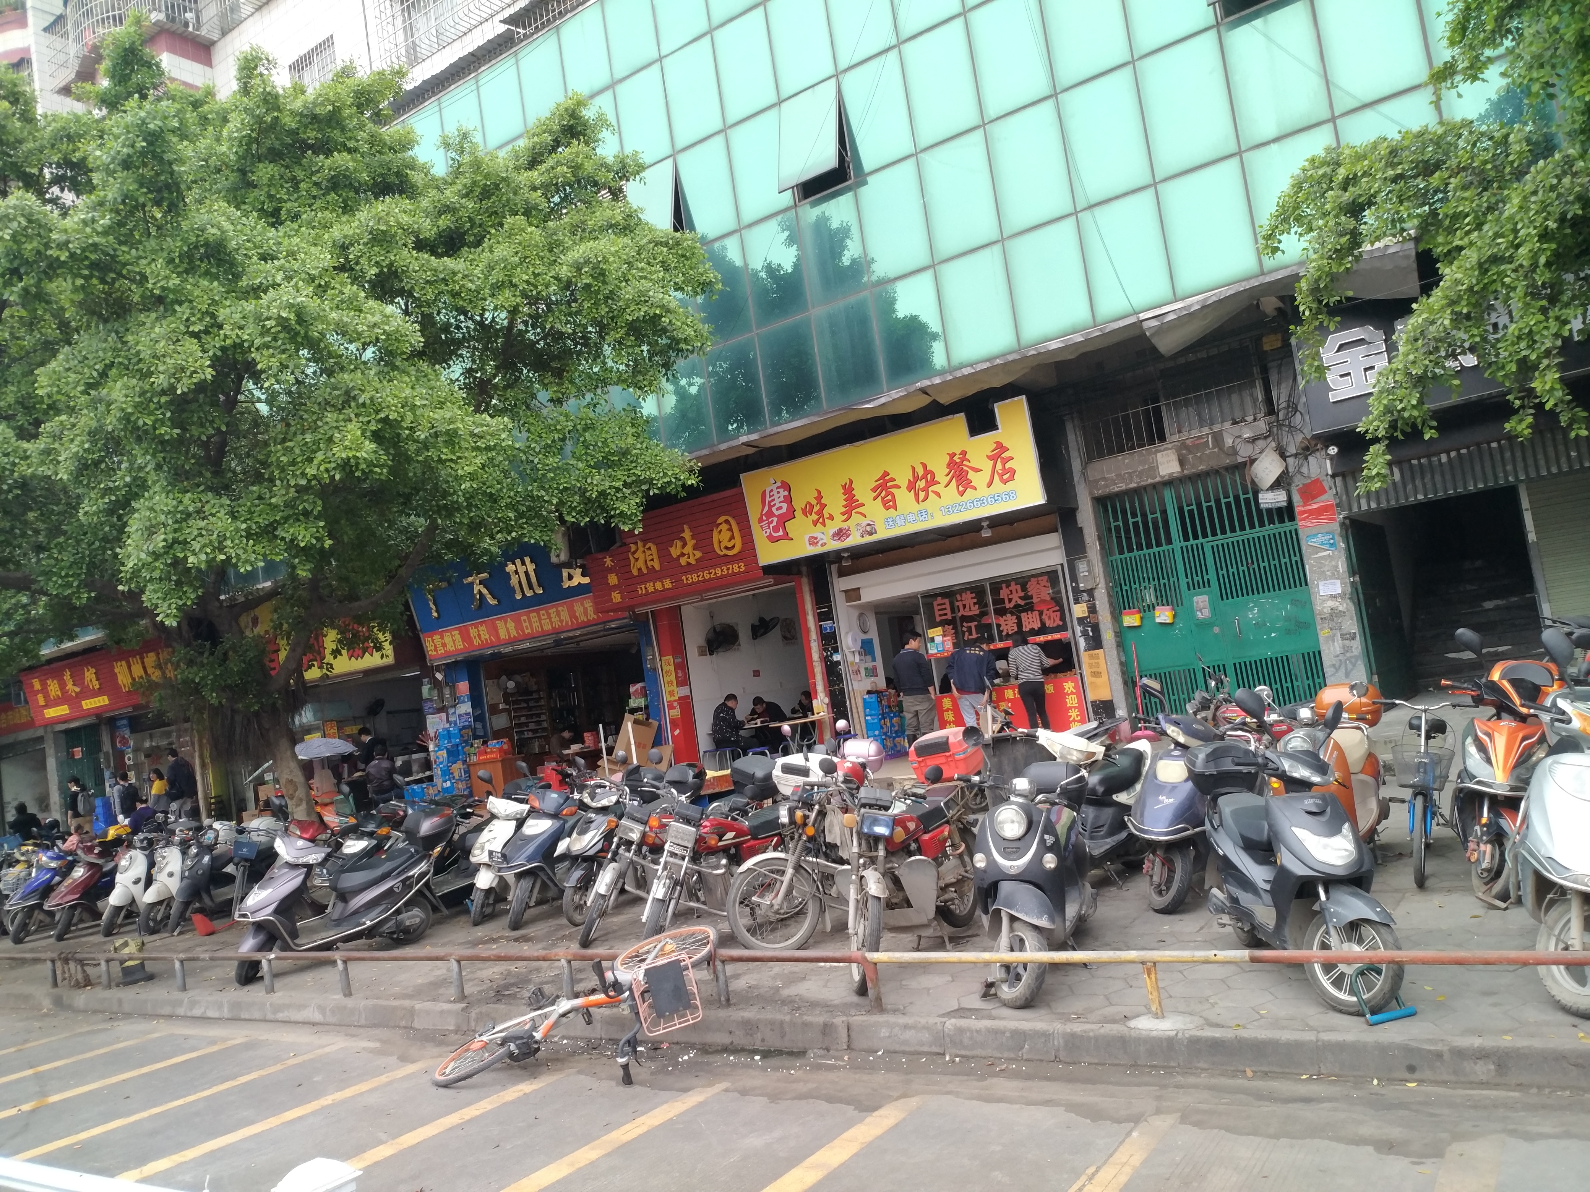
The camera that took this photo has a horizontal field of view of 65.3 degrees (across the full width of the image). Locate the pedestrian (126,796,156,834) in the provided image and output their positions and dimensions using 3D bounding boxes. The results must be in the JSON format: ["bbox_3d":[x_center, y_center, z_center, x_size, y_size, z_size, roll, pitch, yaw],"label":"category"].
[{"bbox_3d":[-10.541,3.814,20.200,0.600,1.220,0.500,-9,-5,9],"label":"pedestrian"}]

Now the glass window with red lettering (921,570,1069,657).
[{"bbox_3d":[2.683,0.241,16.920,2.150,0.910,0.060,-12,-6,35],"label":"glass window with red lettering"}]

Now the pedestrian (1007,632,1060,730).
[{"bbox_3d":[3.264,1.233,16.640,0.550,1.500,0.500,-11,-5,28],"label":"pedestrian"}]

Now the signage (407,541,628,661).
[{"bbox_3d":[-5.015,0.002,22.355,5.388,1.724,0.250,-12,-6,35],"label":"signage"}]

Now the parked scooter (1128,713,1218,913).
[{"bbox_3d":[2.484,1.175,7.471,0.700,1.140,1.750,-12,-6,32],"label":"parked scooter"}]

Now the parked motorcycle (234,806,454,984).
[{"bbox_3d":[-3.623,2.327,9.902,1.800,1.160,0.680,-6,-5,-33],"label":"parked motorcycle"}]

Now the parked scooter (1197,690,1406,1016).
[{"bbox_3d":[2.137,1.071,5.562,0.700,1.240,1.850,-9,-5,1],"label":"parked scooter"}]

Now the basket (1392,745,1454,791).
[{"bbox_3d":[3.352,0.922,6.620,0.320,0.200,0.240,0,-6,28],"label":"basket"}]

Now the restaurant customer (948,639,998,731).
[{"bbox_3d":[2.502,1.340,17.040,0.620,1.520,0.550,-11,-5,27],"label":"restaurant customer"}]

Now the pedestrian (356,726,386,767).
[{"bbox_3d":[-7.010,3.052,20.800,0.420,1.660,0.500,-7,-5,-16],"label":"pedestrian"}]

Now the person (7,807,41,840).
[{"bbox_3d":[-11.088,3.675,17.947,0.580,1.330,0.700,-5,-6,-40],"label":"person"}]

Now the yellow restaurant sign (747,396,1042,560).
[{"bbox_3d":[1.220,-1.480,16.893,4.560,1.370,0.160,-12,-6,35],"label":"yellow restaurant sign"}]

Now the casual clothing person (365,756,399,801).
[{"bbox_3d":[-5.901,2.783,17.848,0.550,1.300,0.800,-9,-5,0],"label":"casual clothing person"}]

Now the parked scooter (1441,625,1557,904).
[{"bbox_3d":[3.850,0.830,6.517,0.720,1.260,1.800,-12,-6,35],"label":"parked scooter"}]

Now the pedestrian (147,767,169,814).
[{"bbox_3d":[-11.816,4.032,23.200,0.360,1.580,0.460,-9,-5,7],"label":"pedestrian"}]

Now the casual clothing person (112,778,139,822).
[{"bbox_3d":[-12.197,4.061,22.734,0.520,1.660,0.420,-4,-6,-45],"label":"casual clothing person"}]

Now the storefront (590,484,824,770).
[{"bbox_3d":[-1.346,0.669,20.113,4.382,4.339,1.000,-12,-6,35],"label":"storefront"}]

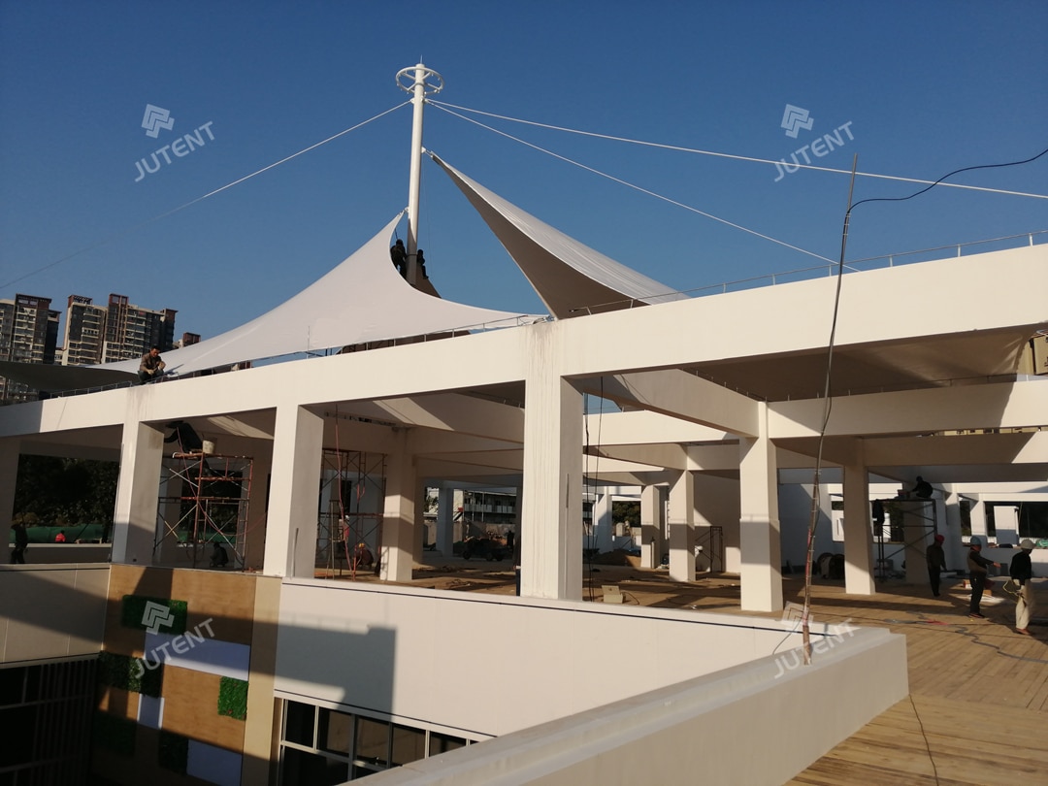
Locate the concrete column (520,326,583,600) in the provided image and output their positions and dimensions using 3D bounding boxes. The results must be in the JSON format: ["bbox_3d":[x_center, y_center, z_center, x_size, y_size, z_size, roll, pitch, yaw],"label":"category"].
[{"bbox_3d":[0.423,1.306,11.740,0.634,4.545,0.634,-6,-12,36],"label":"concrete column"}]

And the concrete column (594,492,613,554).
[{"bbox_3d":[4.812,7.888,48.348,0.634,3.838,0.634,-6,-12,36],"label":"concrete column"}]

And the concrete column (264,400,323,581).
[{"bbox_3d":[-4.312,1.927,15.377,0.632,3.305,0.632,-6,-12,36],"label":"concrete column"}]

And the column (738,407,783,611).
[{"bbox_3d":[5.342,2.549,18.488,0.653,4.592,0.637,-5,-12,36],"label":"column"}]

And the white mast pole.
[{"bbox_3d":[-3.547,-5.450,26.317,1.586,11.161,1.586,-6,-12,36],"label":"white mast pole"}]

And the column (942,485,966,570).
[{"bbox_3d":[20.289,6.749,38.768,0.656,3.823,0.656,-6,-12,36],"label":"column"}]

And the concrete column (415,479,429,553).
[{"bbox_3d":[-4.893,5.711,36.341,0.656,3.823,0.656,-6,-12,36],"label":"concrete column"}]

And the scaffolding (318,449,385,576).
[{"bbox_3d":[-5.548,3.974,26.311,1.930,3.880,1.320,-6,-12,36],"label":"scaffolding"}]

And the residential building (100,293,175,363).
[{"bbox_3d":[-174.564,11.923,357.402,15.000,102.728,31.000,-6,-12,36],"label":"residential building"}]

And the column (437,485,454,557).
[{"bbox_3d":[-4.318,7.113,45.074,0.634,3.838,0.634,-6,-12,36],"label":"column"}]

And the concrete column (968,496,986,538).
[{"bbox_3d":[24.661,7.688,44.177,0.634,3.838,0.634,-6,-12,36],"label":"concrete column"}]

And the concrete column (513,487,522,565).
[{"bbox_3d":[0.015,6.694,41.919,0.634,3.838,0.634,-6,-12,36],"label":"concrete column"}]

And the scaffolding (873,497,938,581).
[{"bbox_3d":[14.109,5.500,30.070,1.930,3.090,1.200,-6,-12,36],"label":"scaffolding"}]

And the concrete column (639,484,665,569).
[{"bbox_3d":[6.014,6.392,38.768,0.656,3.823,0.656,-6,-12,36],"label":"concrete column"}]

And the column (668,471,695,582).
[{"bbox_3d":[5.443,4.510,28.028,0.634,3.838,0.634,-6,-12,36],"label":"column"}]

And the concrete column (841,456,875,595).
[{"bbox_3d":[10.089,3.987,24.658,0.634,3.990,0.634,-6,-12,36],"label":"concrete column"}]

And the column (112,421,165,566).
[{"bbox_3d":[-8.813,2.361,18.620,0.632,3.305,0.632,-6,-12,36],"label":"column"}]

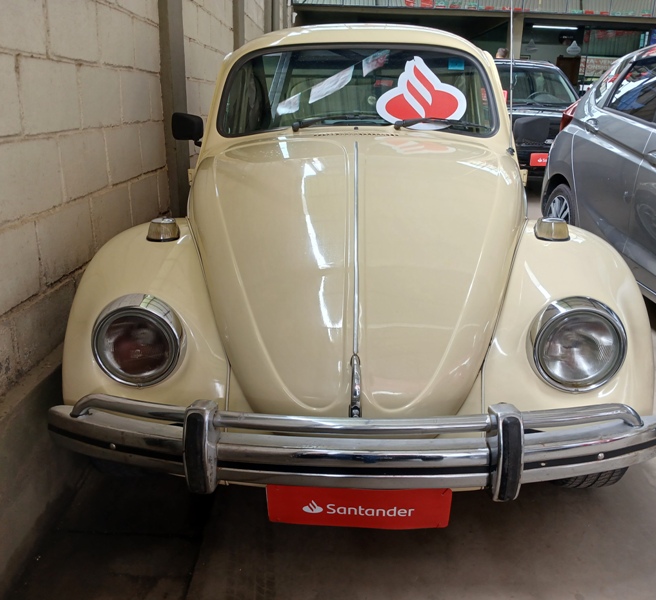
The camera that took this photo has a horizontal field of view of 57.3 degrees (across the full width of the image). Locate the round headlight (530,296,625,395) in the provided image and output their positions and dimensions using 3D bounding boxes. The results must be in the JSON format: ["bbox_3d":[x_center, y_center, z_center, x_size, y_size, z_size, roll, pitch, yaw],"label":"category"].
[{"bbox_3d":[0.556,0.099,1.340,0.210,0.205,0.100,1,18,2],"label":"round headlight"}]

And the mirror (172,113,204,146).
[{"bbox_3d":[-0.573,-0.701,2.470,0.135,0.140,0.090,1,18,2],"label":"mirror"}]

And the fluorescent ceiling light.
[{"bbox_3d":[5.868,-7.029,15.500,1.200,0.080,0.100,1,18,1],"label":"fluorescent ceiling light"}]

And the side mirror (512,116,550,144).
[{"bbox_3d":[0.823,-0.685,2.430,0.145,0.125,0.090,1,18,2],"label":"side mirror"}]

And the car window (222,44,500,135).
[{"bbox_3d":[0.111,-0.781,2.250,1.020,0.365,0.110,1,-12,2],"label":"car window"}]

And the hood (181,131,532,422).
[{"bbox_3d":[0.082,-0.167,1.720,1.100,0.550,1.050,1,18,2],"label":"hood"}]

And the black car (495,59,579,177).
[{"bbox_3d":[2.390,-2.395,8.060,1.680,1.520,4.100,2,18,3],"label":"black car"}]

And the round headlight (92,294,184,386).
[{"bbox_3d":[-0.434,0.093,1.375,0.210,0.205,0.100,1,18,2],"label":"round headlight"}]

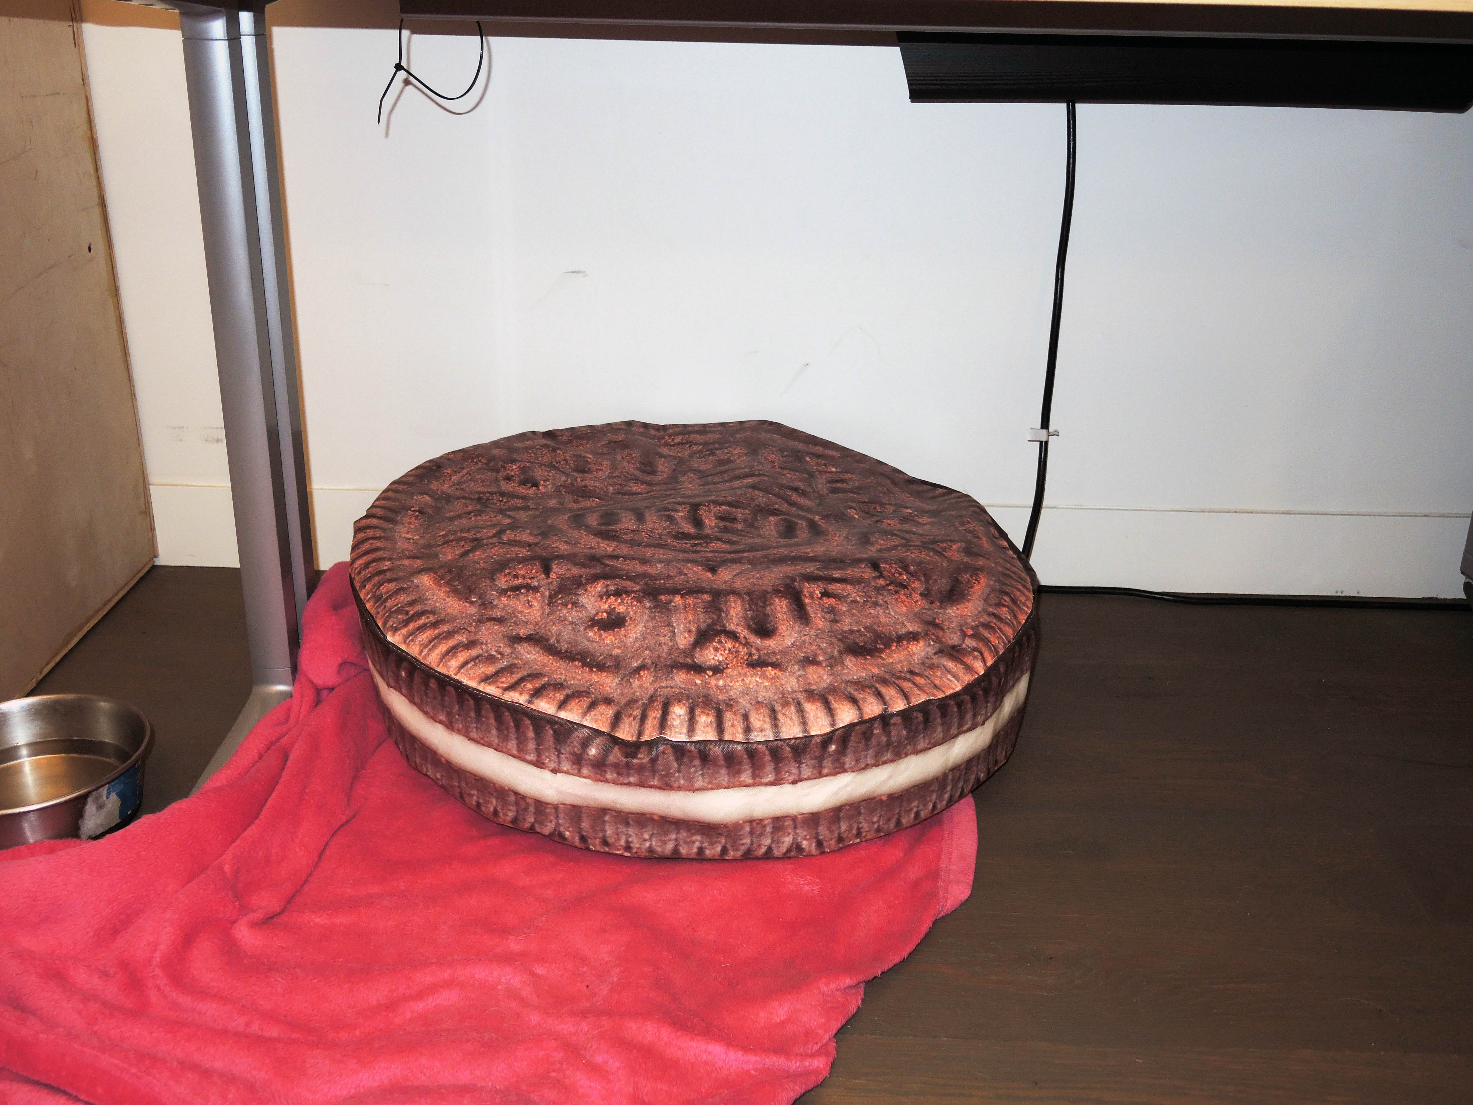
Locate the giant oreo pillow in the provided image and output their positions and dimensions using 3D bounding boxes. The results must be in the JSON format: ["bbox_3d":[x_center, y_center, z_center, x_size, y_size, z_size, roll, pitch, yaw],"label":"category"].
[{"bbox_3d":[-0.040,0.044,1.374,0.648,0.122,0.645,4,26,-2],"label":"giant oreo pillow"}]

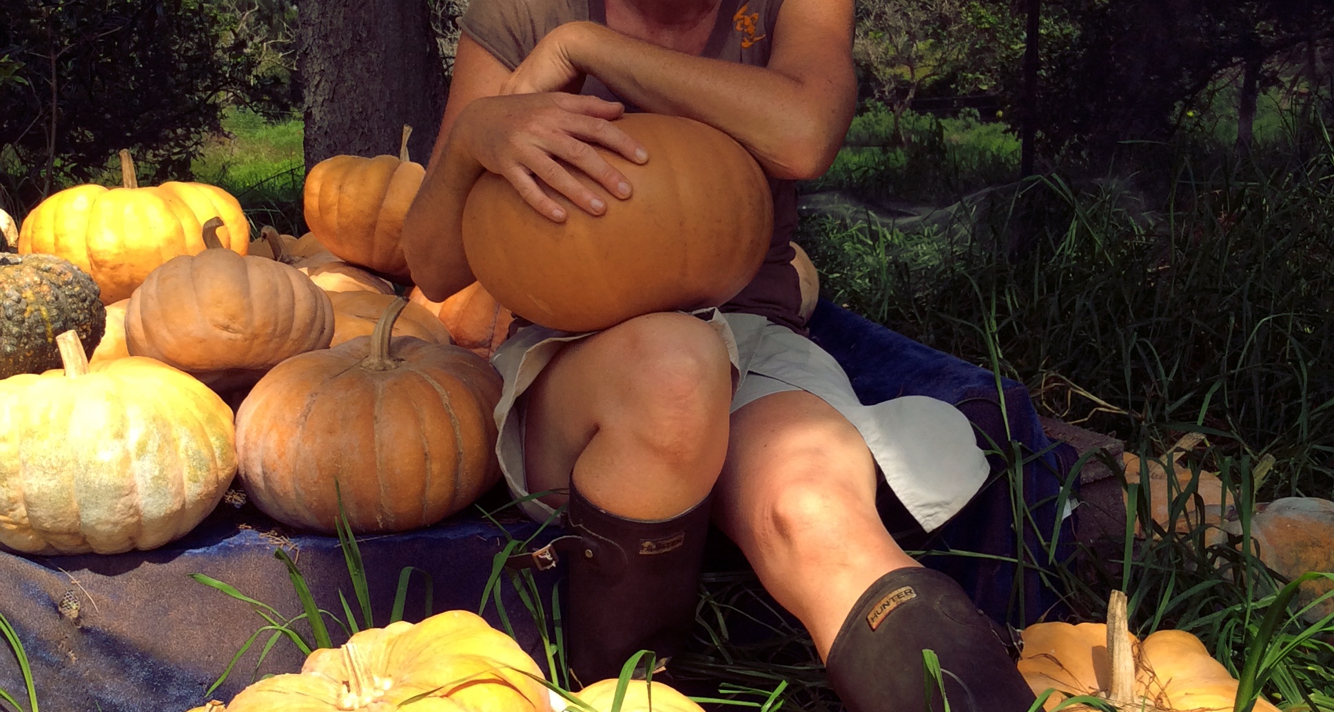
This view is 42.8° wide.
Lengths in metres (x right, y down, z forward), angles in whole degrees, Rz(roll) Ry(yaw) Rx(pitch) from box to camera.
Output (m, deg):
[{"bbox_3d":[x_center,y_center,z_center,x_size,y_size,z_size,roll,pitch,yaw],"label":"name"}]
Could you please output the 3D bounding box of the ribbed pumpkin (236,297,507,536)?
[{"bbox_3d":[-0.313,0.051,1.787,0.276,0.245,0.276,3,15,-1],"label":"ribbed pumpkin"}]

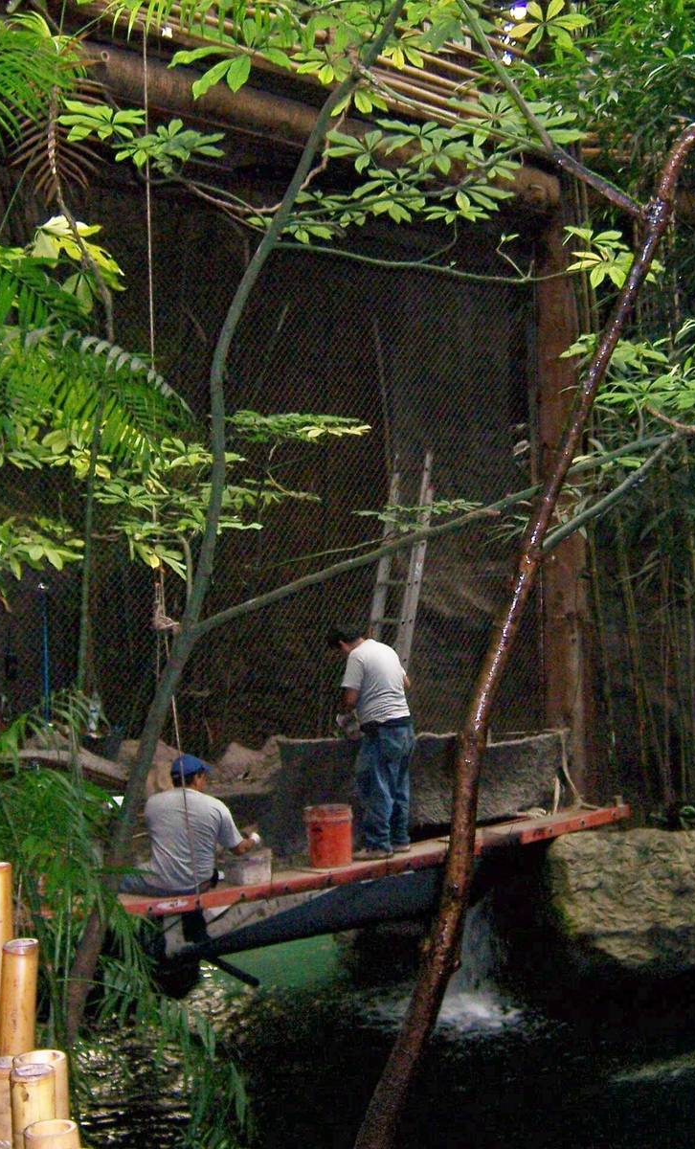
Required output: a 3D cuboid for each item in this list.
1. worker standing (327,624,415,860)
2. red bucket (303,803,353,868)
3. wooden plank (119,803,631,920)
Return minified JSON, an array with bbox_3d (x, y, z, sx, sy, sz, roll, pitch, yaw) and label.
[{"bbox_3d":[0.159,1.084,9.450,0.480,1.520,0.460,-3,3,-37],"label":"worker standing"},{"bbox_3d":[-0.121,1.656,9.250,0.305,0.375,0.305,-1,2,0],"label":"red bucket"},{"bbox_3d":[0.119,1.856,9.466,4.500,0.100,0.350,-3,2,-35],"label":"wooden plank"}]

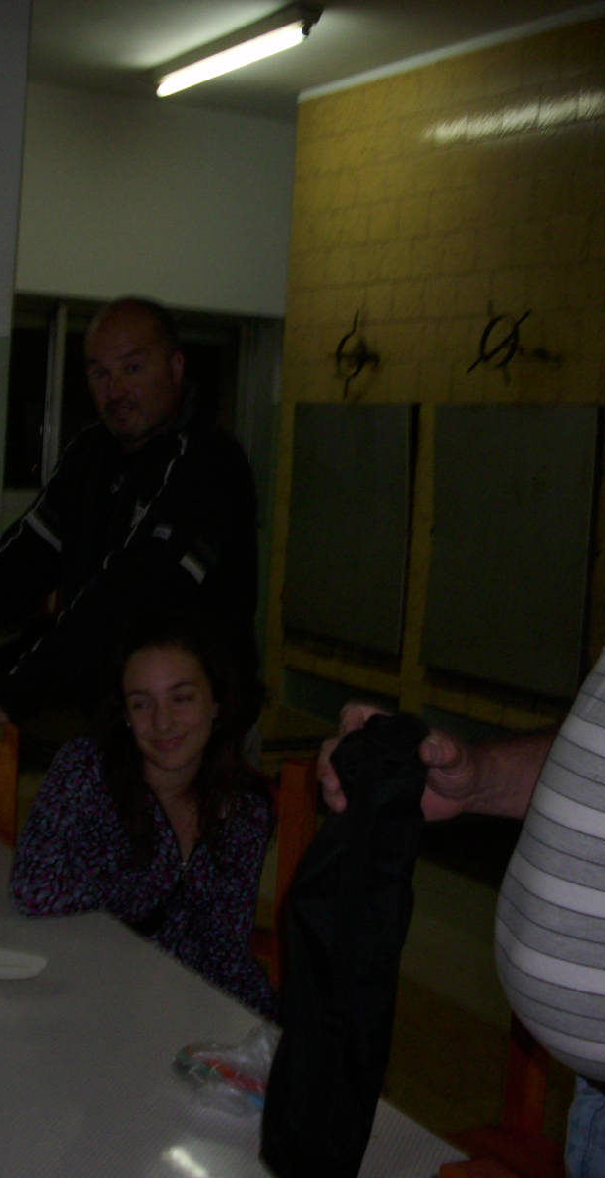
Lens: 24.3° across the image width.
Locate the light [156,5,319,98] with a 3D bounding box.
[{"bbox_3d":[-0.306,-2.199,5.765,0.100,0.120,1.240,-1,7,-34],"label":"light"}]

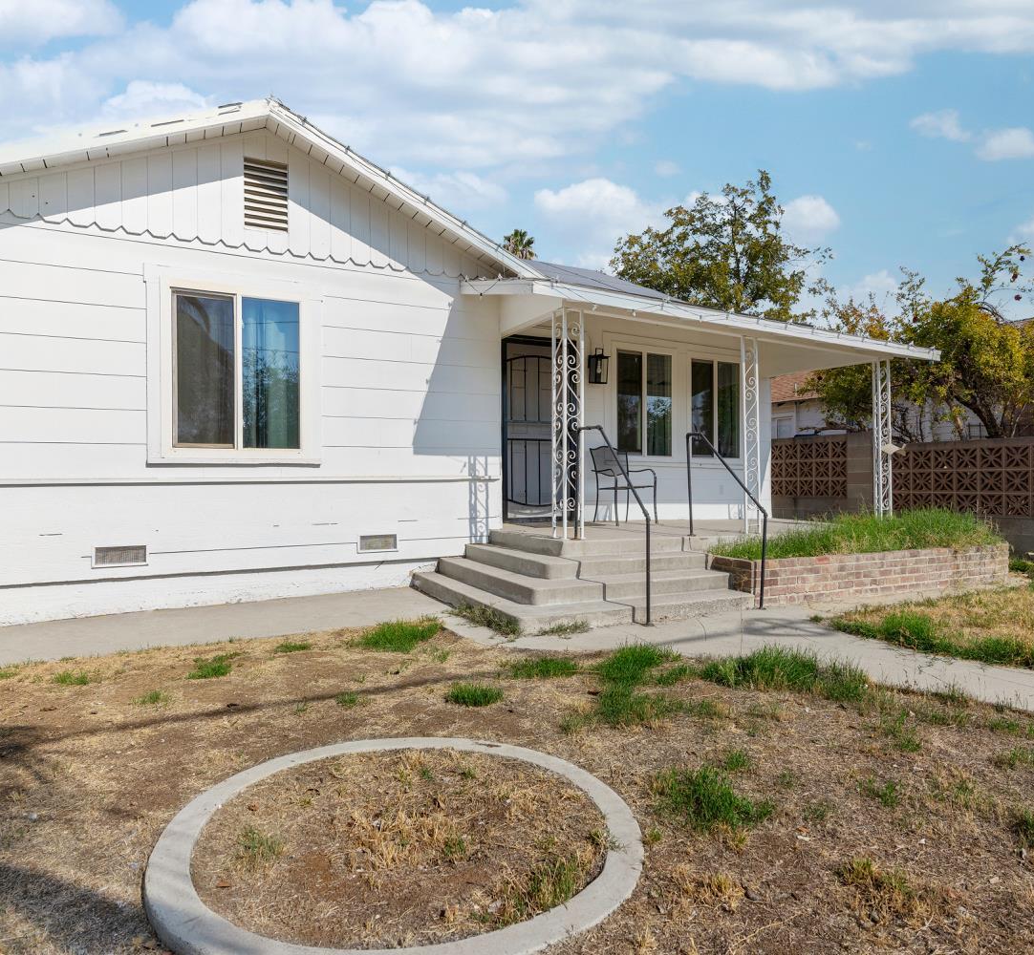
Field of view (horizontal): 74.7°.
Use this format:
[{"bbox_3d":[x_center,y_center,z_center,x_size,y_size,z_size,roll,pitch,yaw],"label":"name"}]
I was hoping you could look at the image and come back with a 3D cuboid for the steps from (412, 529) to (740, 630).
[{"bbox_3d":[0.434,0.800,5.940,2.050,0.510,2.300,0,0,-26],"label":"steps"}]

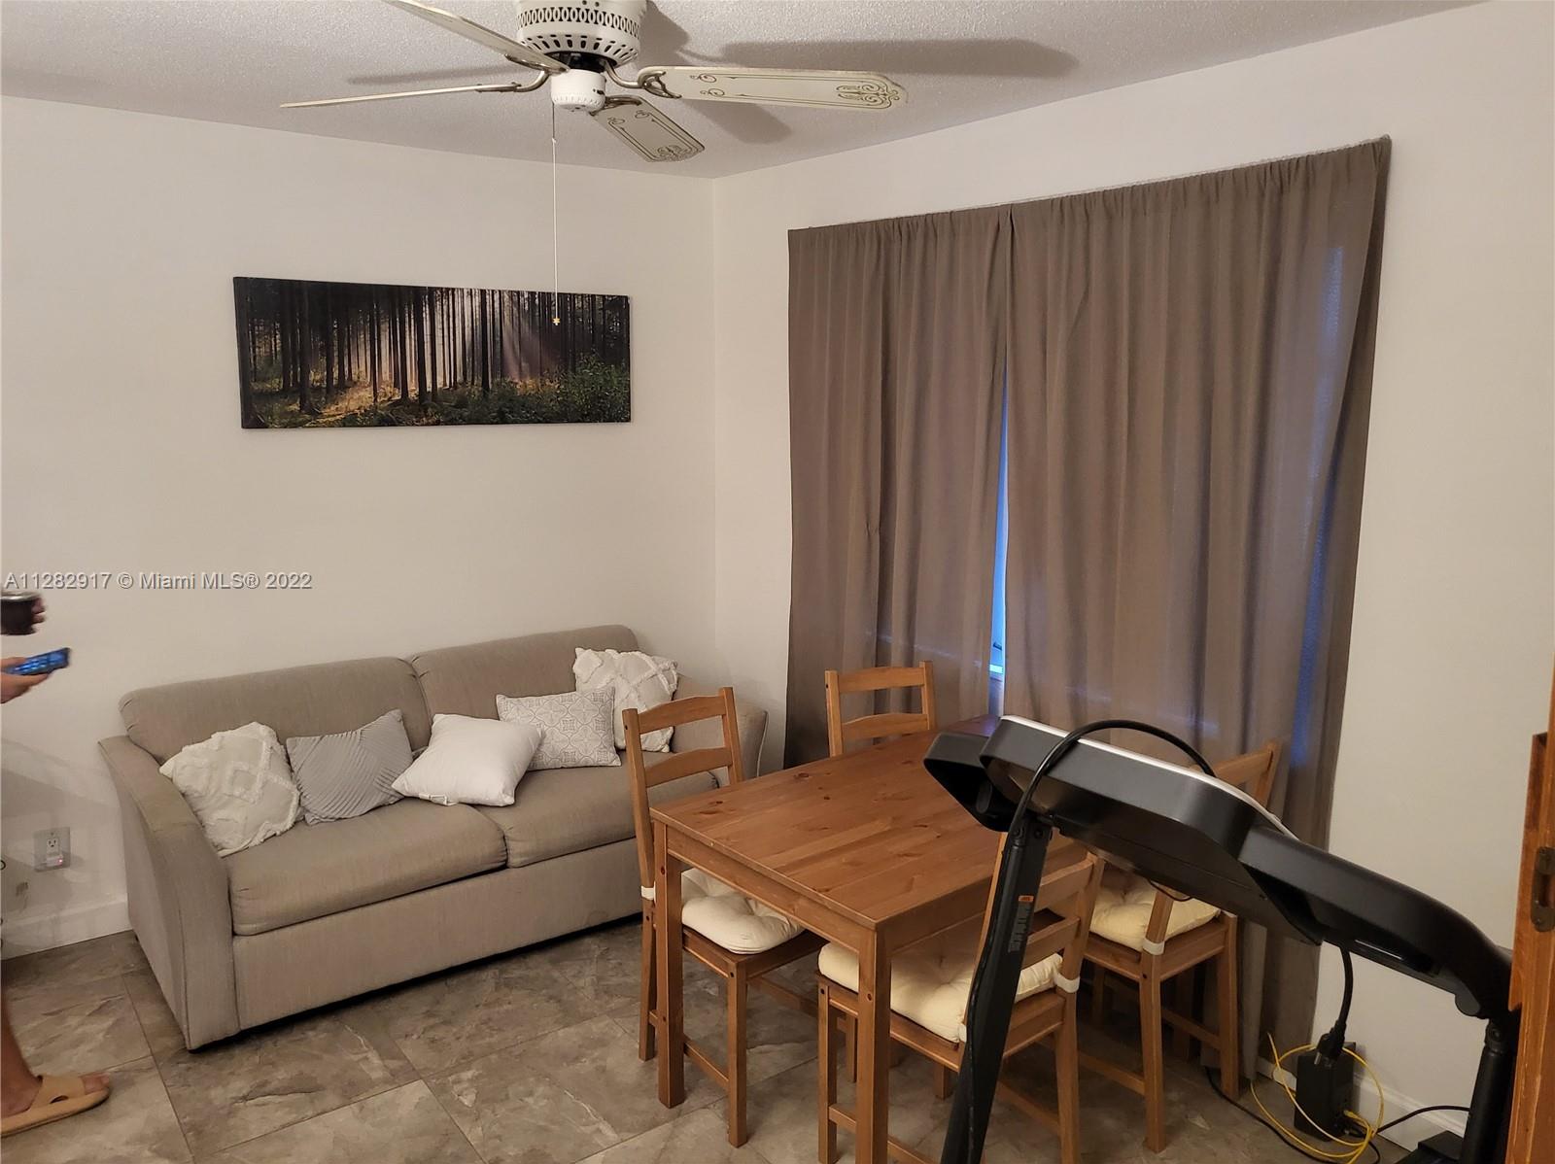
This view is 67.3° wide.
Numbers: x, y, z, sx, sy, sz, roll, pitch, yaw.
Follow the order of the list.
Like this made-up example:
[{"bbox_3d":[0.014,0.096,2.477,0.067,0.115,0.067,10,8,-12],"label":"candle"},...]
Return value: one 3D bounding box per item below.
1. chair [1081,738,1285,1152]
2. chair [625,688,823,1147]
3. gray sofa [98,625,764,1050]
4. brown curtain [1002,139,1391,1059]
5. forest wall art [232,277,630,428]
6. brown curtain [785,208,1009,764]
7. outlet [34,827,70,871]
[{"bbox_3d":[0.870,0.794,2.812,0.410,0.905,0.490,-8,13,-38],"label":"chair"},{"bbox_3d":[-0.072,0.776,2.874,0.410,0.905,0.490,-8,13,-38],"label":"chair"},{"bbox_3d":[-1.023,0.674,3.717,1.840,0.785,0.865,-7,13,-35],"label":"gray sofa"},{"bbox_3d":[0.943,0.077,2.998,0.110,2.150,1.070,-7,13,-35],"label":"brown curtain"},{"bbox_3d":[-1.092,-0.759,3.933,1.335,0.457,0.032,-7,13,-35],"label":"forest wall art"},{"bbox_3d":[0.355,-0.076,3.799,0.100,2.150,1.070,-7,13,-35],"label":"brown curtain"},{"bbox_3d":[-2.148,0.798,3.462,0.090,0.117,0.020,-7,13,-35],"label":"outlet"}]

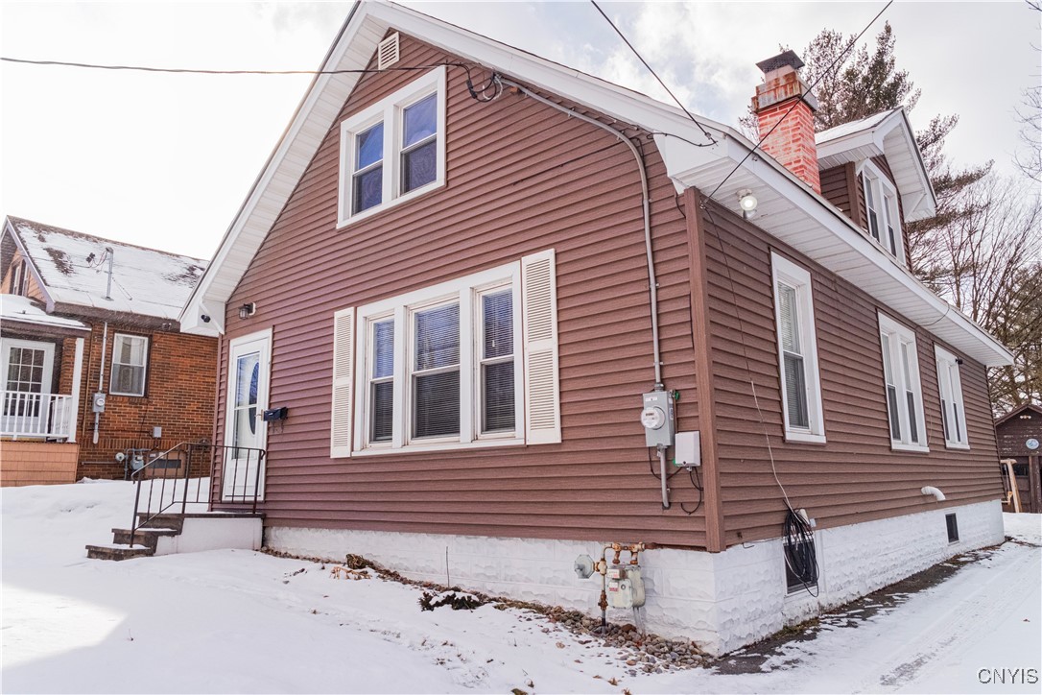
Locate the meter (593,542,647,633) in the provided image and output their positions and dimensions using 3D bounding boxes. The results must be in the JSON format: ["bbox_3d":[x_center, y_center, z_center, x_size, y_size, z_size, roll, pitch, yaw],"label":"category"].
[{"bbox_3d":[0.725,1.728,5.046,0.370,0.610,0.250,-11,-15,41],"label":"meter"}]

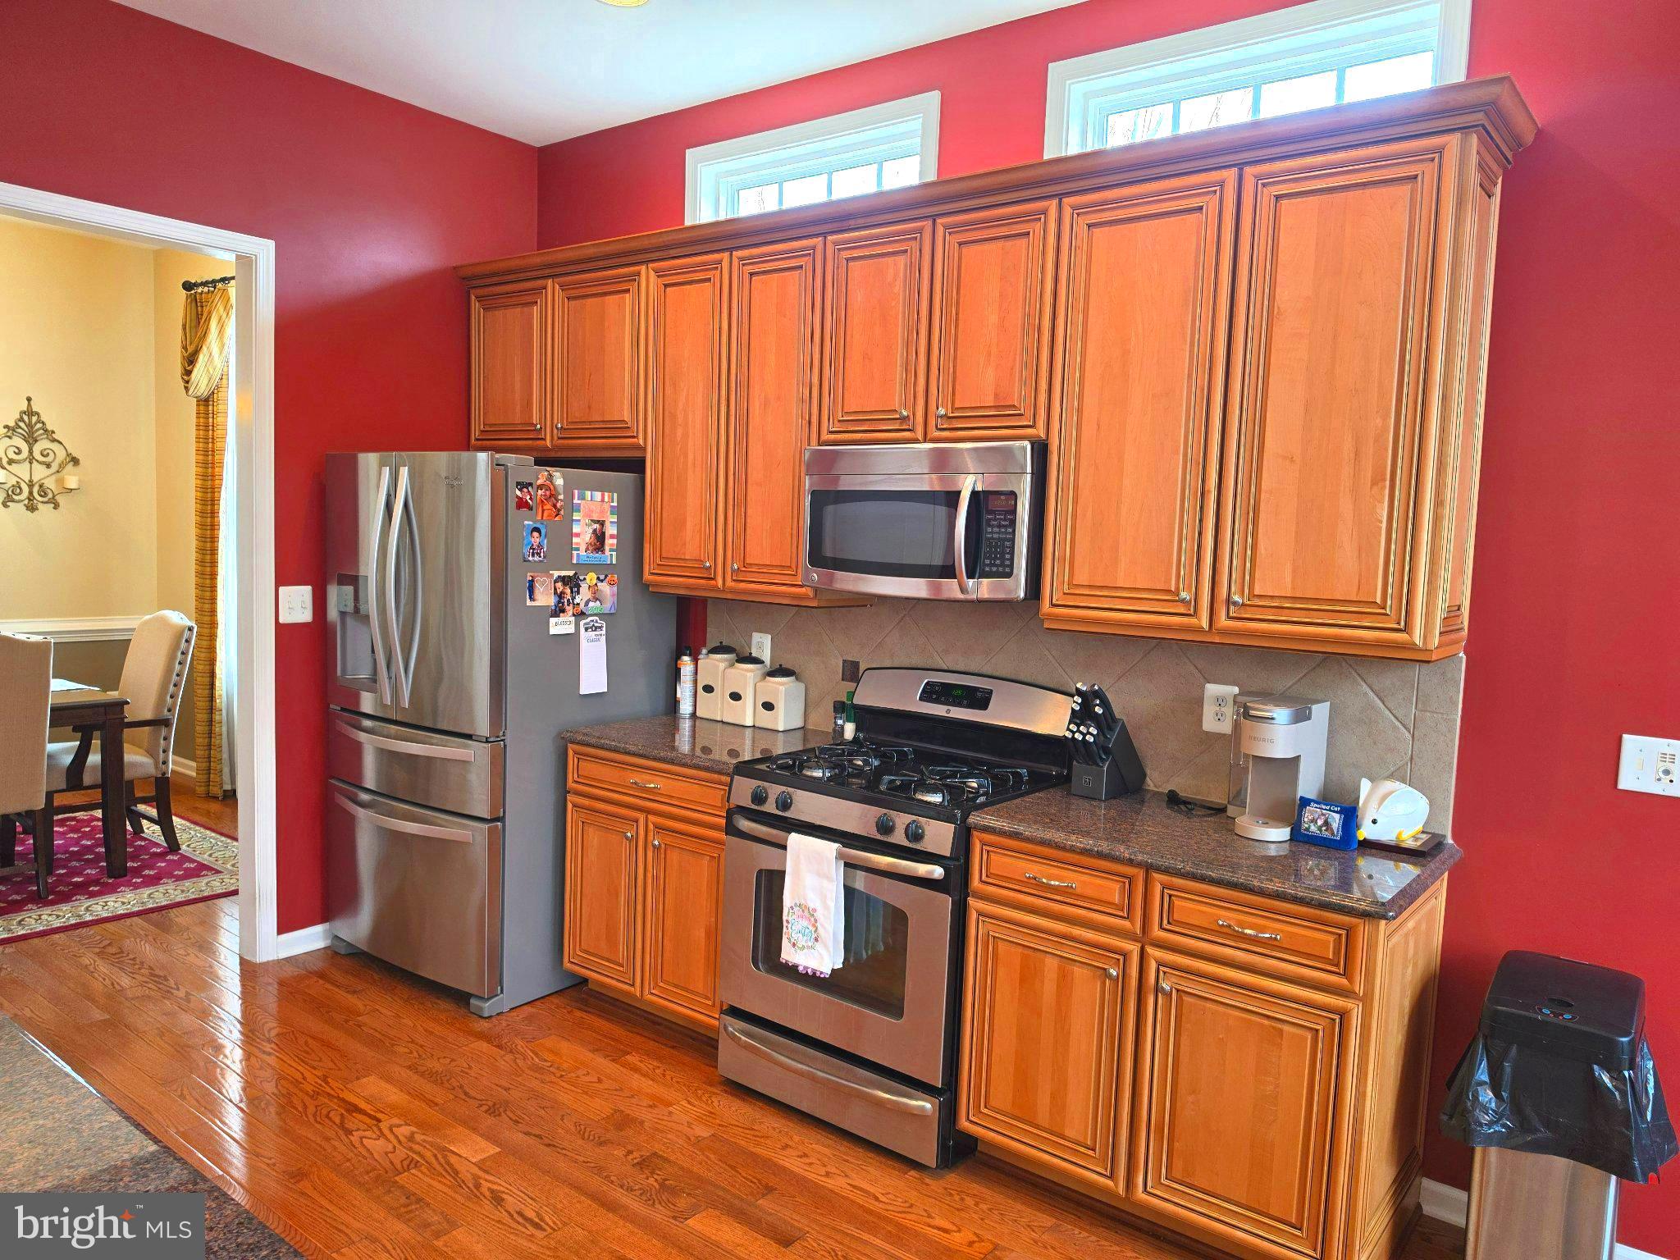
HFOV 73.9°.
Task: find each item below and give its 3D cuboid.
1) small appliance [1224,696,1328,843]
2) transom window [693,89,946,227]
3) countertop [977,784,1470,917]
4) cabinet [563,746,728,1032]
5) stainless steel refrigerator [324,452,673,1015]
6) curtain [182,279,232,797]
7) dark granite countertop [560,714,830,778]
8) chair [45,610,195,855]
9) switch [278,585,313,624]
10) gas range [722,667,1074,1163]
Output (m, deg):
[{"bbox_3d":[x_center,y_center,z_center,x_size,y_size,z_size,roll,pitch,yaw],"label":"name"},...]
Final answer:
[{"bbox_3d":[1.061,0.328,2.712,0.182,0.305,0.295,5,6,29],"label":"small appliance"},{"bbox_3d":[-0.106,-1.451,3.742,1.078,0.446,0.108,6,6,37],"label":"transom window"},{"bbox_3d":[0.882,0.500,2.661,0.973,0.041,0.640,6,6,37],"label":"countertop"},{"bbox_3d":[-0.414,0.790,3.675,0.751,0.820,0.625,6,6,37],"label":"cabinet"},{"bbox_3d":[-1.207,0.289,4.041,0.938,1.768,0.867,6,6,37],"label":"stainless steel refrigerator"},{"bbox_3d":[-3.390,-0.460,5.998,0.483,2.719,0.128,6,6,37],"label":"curtain"},{"bbox_3d":[-0.402,0.361,3.643,0.765,0.041,0.640,6,6,37],"label":"dark granite countertop"},{"bbox_3d":[-3.277,0.467,4.982,0.552,1.083,0.640,6,6,37],"label":"chair"},{"bbox_3d":[-1.913,-0.089,3.927,0.012,0.122,0.122,6,6,37],"label":"switch"},{"bbox_3d":[0.152,0.731,3.169,0.753,1.152,0.690,6,6,37],"label":"gas range"}]

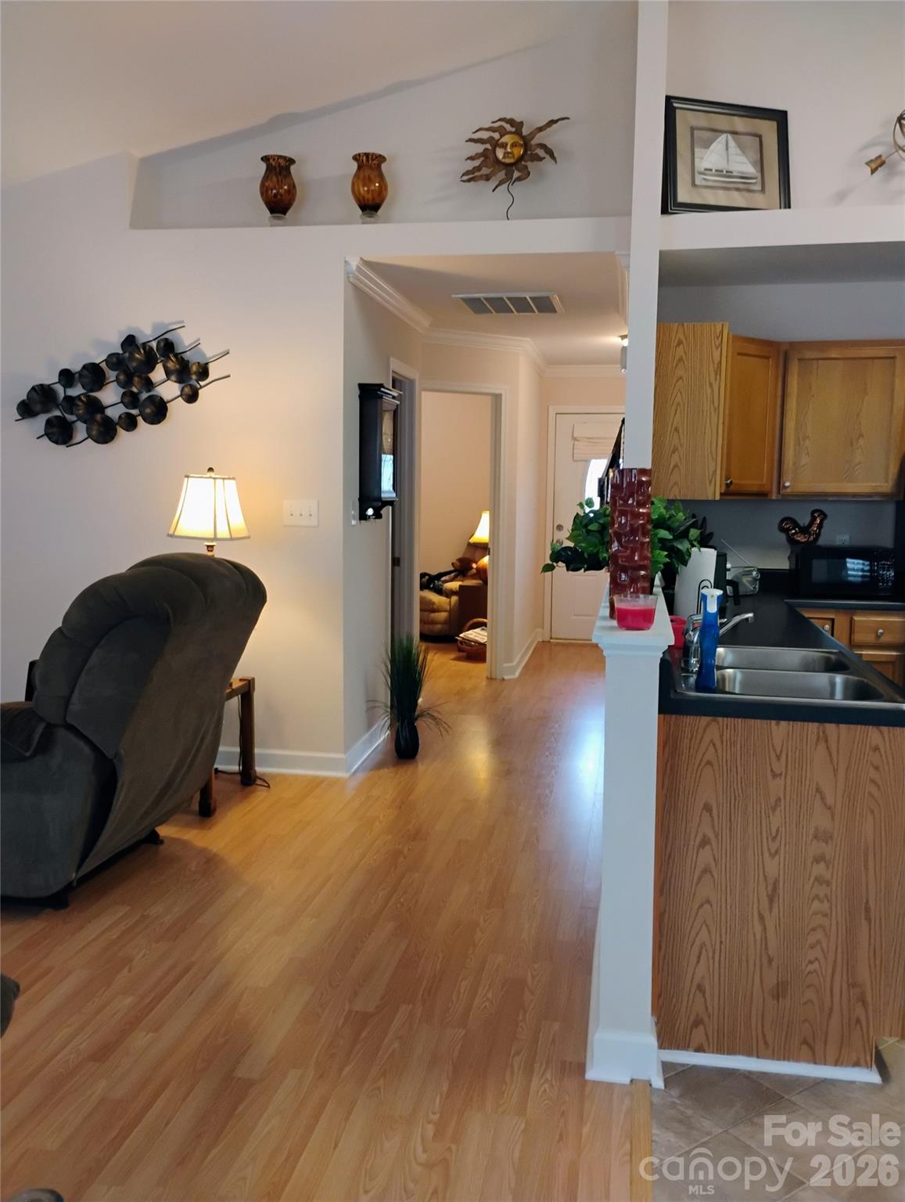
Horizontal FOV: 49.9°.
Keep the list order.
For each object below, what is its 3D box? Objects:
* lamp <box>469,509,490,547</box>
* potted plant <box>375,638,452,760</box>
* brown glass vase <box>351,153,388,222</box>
[{"bbox_3d":[0.368,-0.502,8.776,0.420,0.694,0.420,2,7,10],"label":"lamp"},{"bbox_3d":[-0.217,0.490,5.079,0.416,0.637,0.340,2,7,10],"label":"potted plant"},{"bbox_3d":[-0.382,-1.878,4.479,0.175,0.337,0.175,2,7,10],"label":"brown glass vase"}]

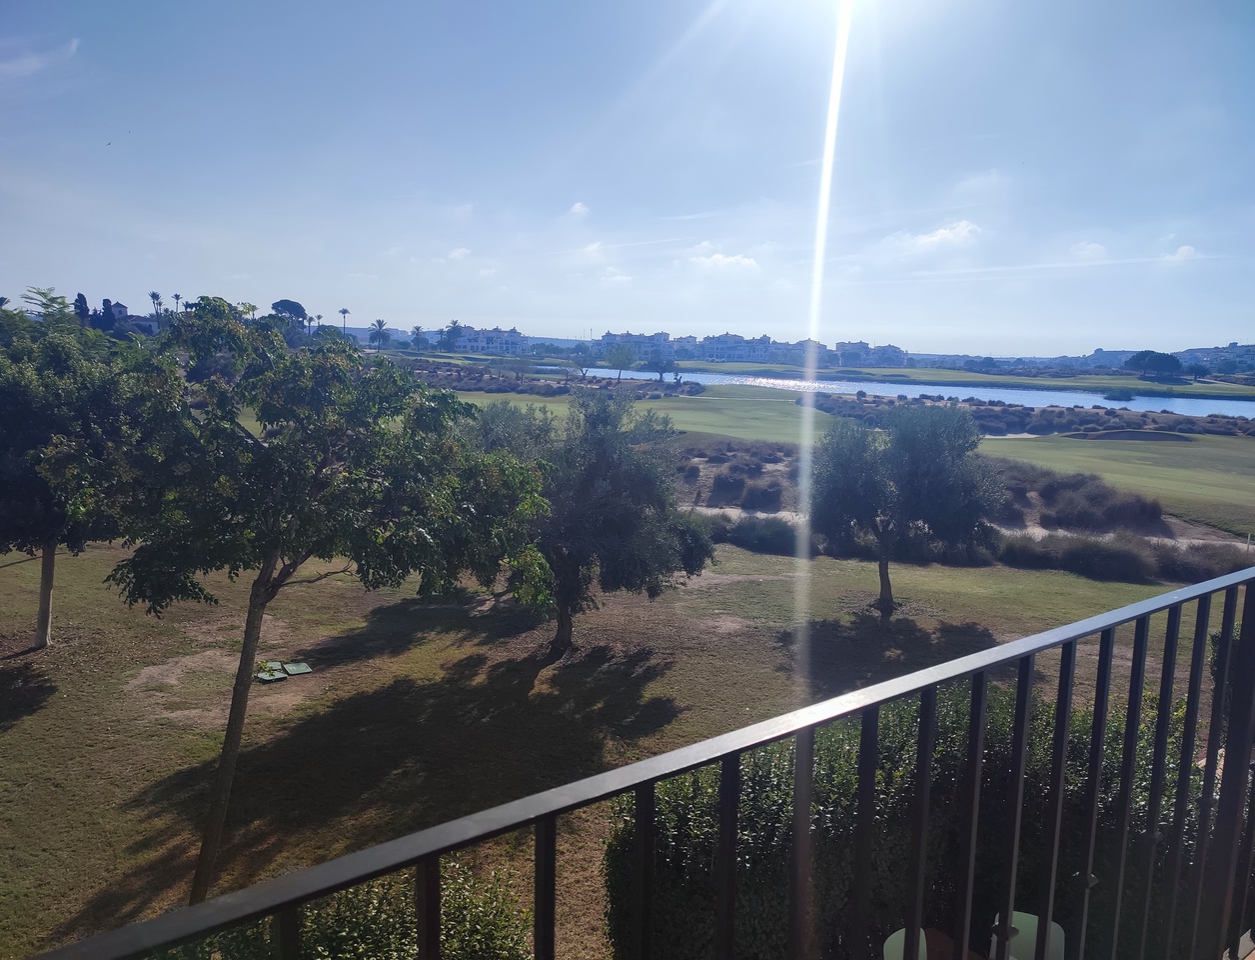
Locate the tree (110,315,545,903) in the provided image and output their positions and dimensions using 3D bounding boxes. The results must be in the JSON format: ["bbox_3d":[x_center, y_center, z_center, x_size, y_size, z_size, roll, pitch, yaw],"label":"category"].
[{"bbox_3d":[-2.494,1.244,7.669,3.592,5.160,3.484,2,8,0],"label":"tree"}]

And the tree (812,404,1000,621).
[{"bbox_3d":[5.343,0.627,17.739,3.598,4.135,3.491,2,8,0],"label":"tree"}]

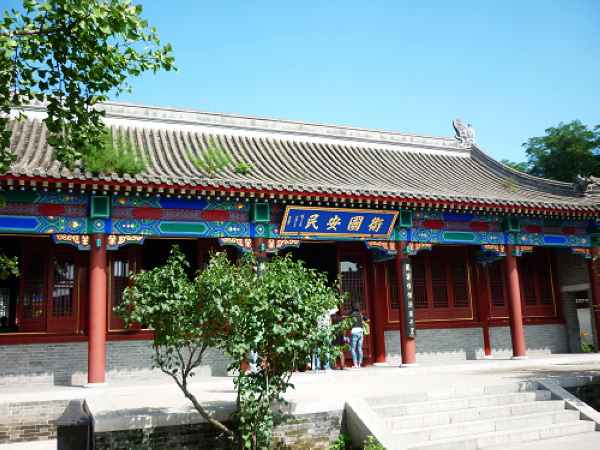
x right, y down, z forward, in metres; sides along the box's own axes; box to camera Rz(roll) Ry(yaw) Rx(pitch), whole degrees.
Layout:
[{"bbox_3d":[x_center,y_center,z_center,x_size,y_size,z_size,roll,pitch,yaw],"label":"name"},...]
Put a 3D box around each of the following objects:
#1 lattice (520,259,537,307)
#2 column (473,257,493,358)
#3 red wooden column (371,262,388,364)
[{"bbox_3d":[7.044,1.756,17.552,0.430,1.420,0.070,2,-11,-21],"label":"lattice"},{"bbox_3d":[5.126,2.172,16.038,0.287,2.956,0.287,2,-11,-22],"label":"column"},{"bbox_3d":[2.107,2.198,15.372,0.320,2.900,0.320,2,-11,-22],"label":"red wooden column"}]

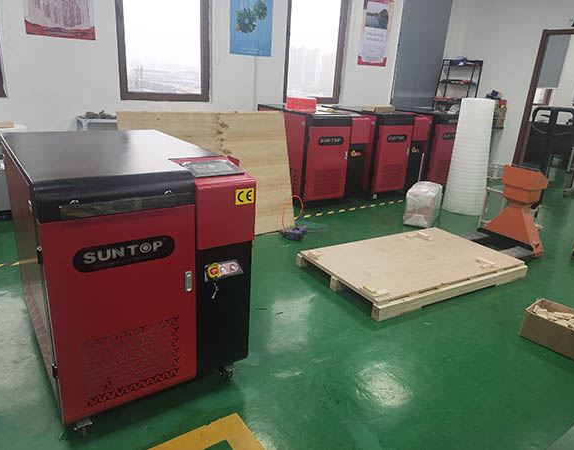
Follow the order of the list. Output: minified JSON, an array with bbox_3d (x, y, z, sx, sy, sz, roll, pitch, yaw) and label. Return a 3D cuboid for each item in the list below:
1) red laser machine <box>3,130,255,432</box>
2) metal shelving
[{"bbox_3d":[-0.752,0.140,1.867,0.759,0.985,1.087,-11,24,-37],"label":"red laser machine"},{"bbox_3d":[3.021,-1.950,7.120,0.295,1.891,0.640,-10,23,-33],"label":"metal shelving"}]

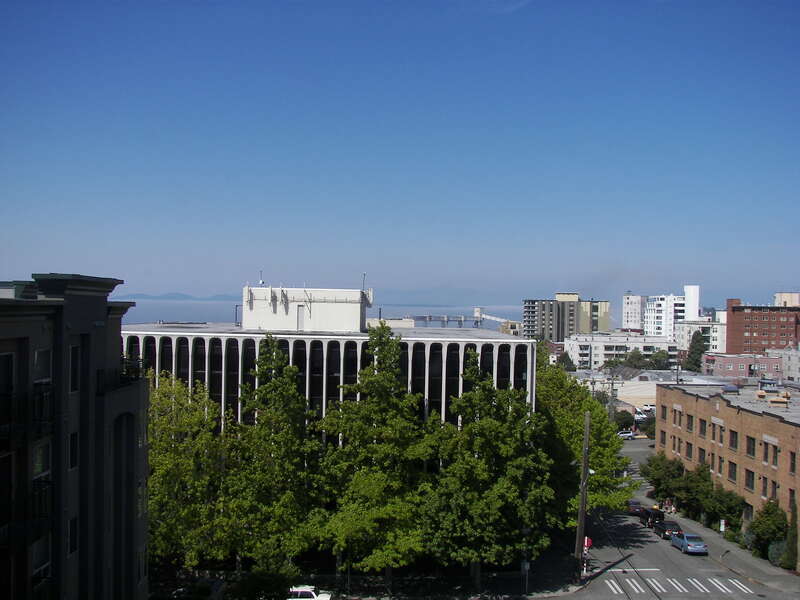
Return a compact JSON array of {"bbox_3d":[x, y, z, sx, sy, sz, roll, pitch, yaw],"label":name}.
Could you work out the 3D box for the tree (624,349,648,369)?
[{"bbox_3d":[80.800,20.730,285.000,8.000,8.500,7.500,1,0,0],"label":"tree"}]

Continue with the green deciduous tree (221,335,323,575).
[{"bbox_3d":[-9.500,11.660,61.500,7.600,18.200,7.600,1,0,0],"label":"green deciduous tree"}]

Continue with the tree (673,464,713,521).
[{"bbox_3d":[27.420,18.050,78.000,3.800,5.300,3.700,1,0,1],"label":"tree"}]

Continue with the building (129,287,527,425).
[{"bbox_3d":[-8.300,10.060,85.200,39.000,22.300,33.500,1,0,0],"label":"building"}]

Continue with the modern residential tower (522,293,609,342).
[{"bbox_3d":[95.000,15.030,482.000,47.000,36.900,22.000,1,0,12],"label":"modern residential tower"}]

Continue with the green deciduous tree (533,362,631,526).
[{"bbox_3d":[14.900,13.180,71.000,8.800,15.600,9.000,1,0,0],"label":"green deciduous tree"}]

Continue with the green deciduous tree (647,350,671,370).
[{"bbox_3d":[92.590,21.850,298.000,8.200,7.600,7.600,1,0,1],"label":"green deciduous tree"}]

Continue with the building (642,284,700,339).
[{"bbox_3d":[141.230,8.310,432.000,23.000,31.500,20.000,1,0,1],"label":"building"}]

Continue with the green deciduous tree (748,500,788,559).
[{"bbox_3d":[27.900,17.420,63.000,3.000,4.400,3.000,1,0,1],"label":"green deciduous tree"}]

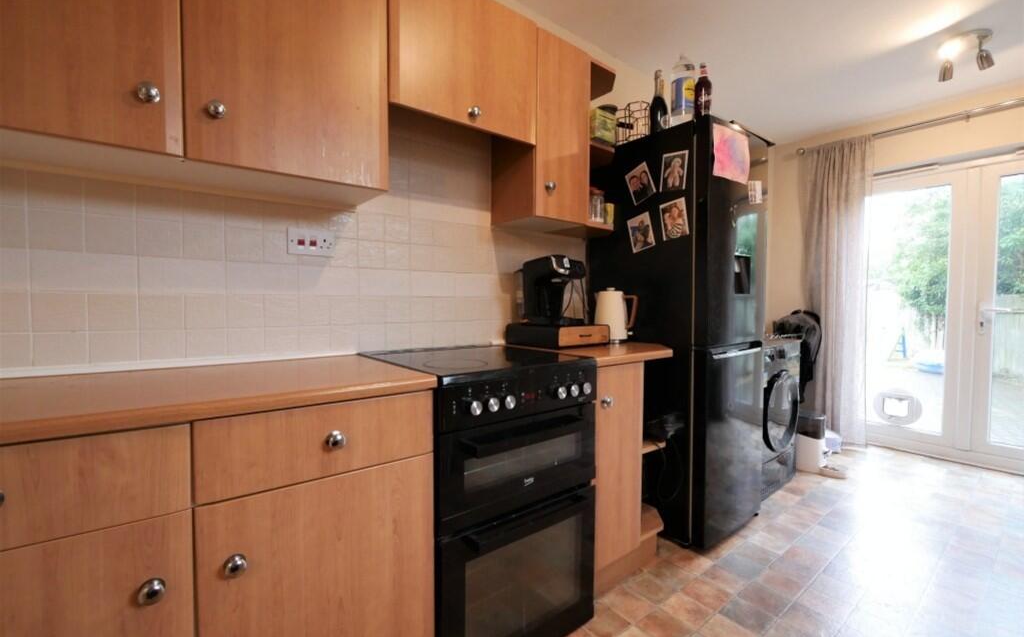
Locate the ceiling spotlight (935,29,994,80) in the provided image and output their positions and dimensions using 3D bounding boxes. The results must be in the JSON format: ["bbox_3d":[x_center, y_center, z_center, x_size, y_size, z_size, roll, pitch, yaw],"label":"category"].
[{"bbox_3d":[2.338,-1.357,2.133,0.130,0.170,0.210,-2,3,-37],"label":"ceiling spotlight"}]

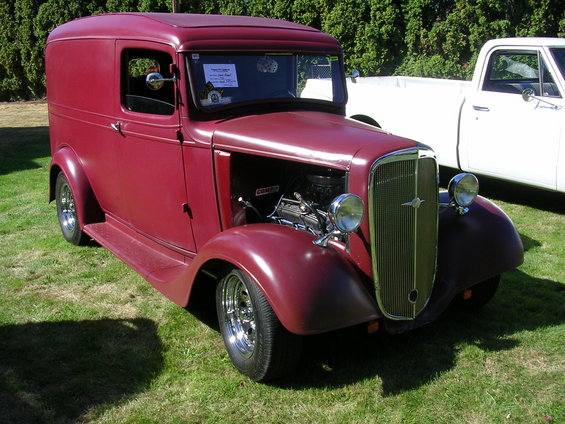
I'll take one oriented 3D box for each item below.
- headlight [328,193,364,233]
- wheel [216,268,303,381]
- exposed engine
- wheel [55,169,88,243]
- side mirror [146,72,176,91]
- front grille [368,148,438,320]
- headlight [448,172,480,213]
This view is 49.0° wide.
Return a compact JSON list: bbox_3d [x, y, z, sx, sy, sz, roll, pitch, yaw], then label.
[{"bbox_3d":[0.286,0.001,3.000,0.197,0.197,0.163,-10,18,-34],"label":"headlight"},{"bbox_3d":[-0.130,0.518,3.157,0.202,0.662,0.662,-8,17,-28],"label":"wheel"},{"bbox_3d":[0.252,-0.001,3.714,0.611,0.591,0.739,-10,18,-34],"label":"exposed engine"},{"bbox_3d":[-1.727,-0.057,5.321,0.217,0.650,0.650,-10,18,-34],"label":"wheel"},{"bbox_3d":[-0.710,-0.767,3.648,0.179,0.108,0.079,-3,15,-13],"label":"side mirror"},{"bbox_3d":[0.662,0.119,3.254,0.522,0.926,0.138,-10,16,-34],"label":"front grille"},{"bbox_3d":[0.989,-0.127,3.483,0.197,0.197,0.163,-10,18,-34],"label":"headlight"}]

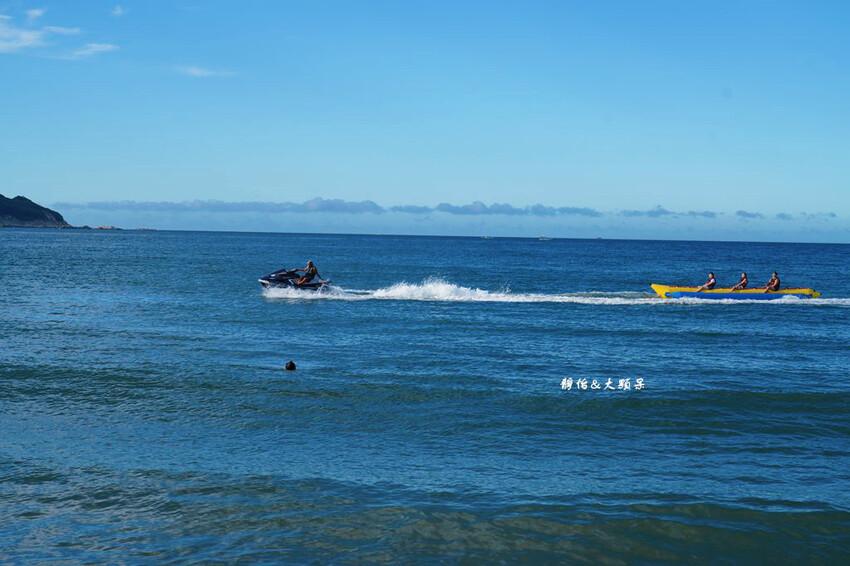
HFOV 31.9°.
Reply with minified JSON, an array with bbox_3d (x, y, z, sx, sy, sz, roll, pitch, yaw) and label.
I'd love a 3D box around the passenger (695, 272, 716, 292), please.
[{"bbox_3d":[12.818,-0.023,67.700,0.860,0.920,0.560,1,2,-13],"label":"passenger"}]

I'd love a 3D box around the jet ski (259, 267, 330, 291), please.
[{"bbox_3d":[-5.666,-0.109,64.800,3.300,1.120,1.200,1,2,-13],"label":"jet ski"}]

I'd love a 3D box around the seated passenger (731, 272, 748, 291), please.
[{"bbox_3d":[14.470,-0.023,68.300,0.820,0.920,0.560,1,2,-13],"label":"seated passenger"}]

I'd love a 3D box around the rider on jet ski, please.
[{"bbox_3d":[-5.121,-0.414,64.800,1.150,1.120,0.650,1,2,-16],"label":"rider on jet ski"}]

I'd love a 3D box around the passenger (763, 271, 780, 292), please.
[{"bbox_3d":[16.080,-0.037,68.900,0.800,0.970,0.580,1,2,-15],"label":"passenger"}]

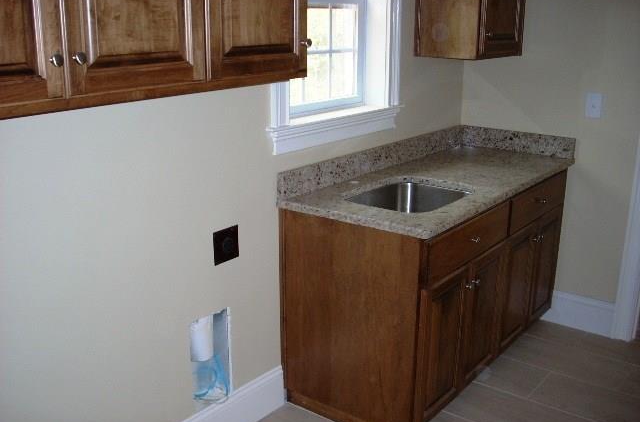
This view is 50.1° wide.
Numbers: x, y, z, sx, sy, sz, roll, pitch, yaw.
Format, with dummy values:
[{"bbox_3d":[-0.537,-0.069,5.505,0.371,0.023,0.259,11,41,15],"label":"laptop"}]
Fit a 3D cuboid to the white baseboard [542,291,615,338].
[{"bbox_3d":[1.362,0.535,3.627,0.372,0.181,0.018,12,19,35],"label":"white baseboard"}]

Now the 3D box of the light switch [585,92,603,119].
[{"bbox_3d":[1.307,-0.502,3.270,0.073,0.117,0.012,12,20,36],"label":"light switch"}]

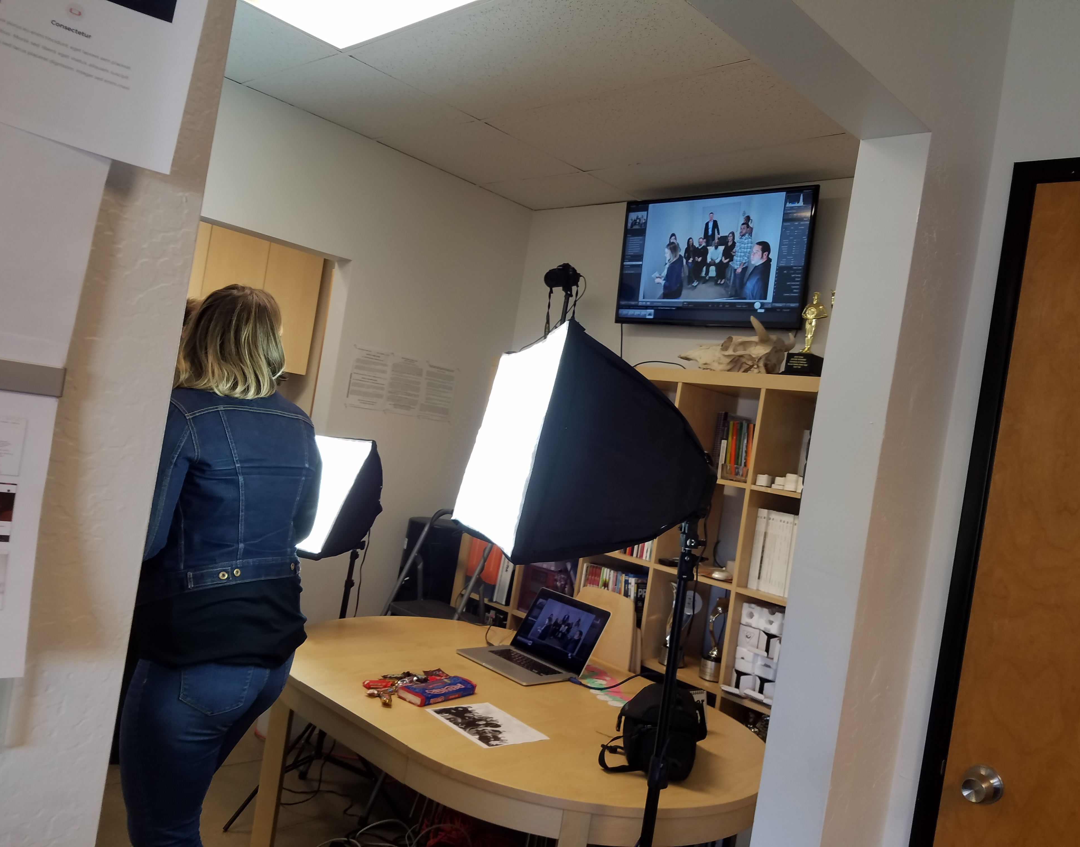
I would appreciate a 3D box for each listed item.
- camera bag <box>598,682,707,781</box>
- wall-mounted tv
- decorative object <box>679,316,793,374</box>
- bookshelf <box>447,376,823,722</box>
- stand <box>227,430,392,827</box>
[{"bbox_3d":[0.309,0.791,2.225,0.230,0.195,0.175,9,0,-13],"label":"camera bag"},{"bbox_3d":[0.710,-0.676,3.537,0.915,0.545,0.056,8,3,44],"label":"wall-mounted tv"},{"bbox_3d":[0.709,-0.288,3.200,0.450,0.210,0.270,8,0,44],"label":"decorative object"},{"bbox_3d":[0.407,0.709,3.434,1.850,1.850,0.390,8,0,44],"label":"bookshelf"},{"bbox_3d":[-0.824,0.737,3.227,0.620,1.420,0.630,9,0,-40],"label":"stand"}]

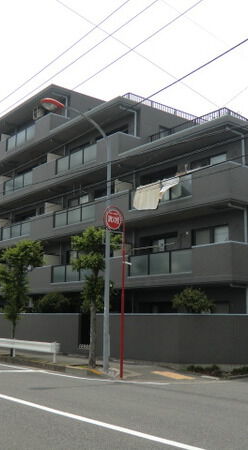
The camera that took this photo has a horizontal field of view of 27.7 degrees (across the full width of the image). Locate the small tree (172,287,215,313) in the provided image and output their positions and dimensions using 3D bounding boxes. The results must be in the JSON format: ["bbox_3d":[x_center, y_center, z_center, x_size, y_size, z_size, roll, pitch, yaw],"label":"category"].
[{"bbox_3d":[2.454,3.533,17.676,1.350,2.690,1.350,9,-13,-38],"label":"small tree"}]

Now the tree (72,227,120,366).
[{"bbox_3d":[-0.901,2.254,16.054,1.500,4.470,1.500,0,-10,0],"label":"tree"}]

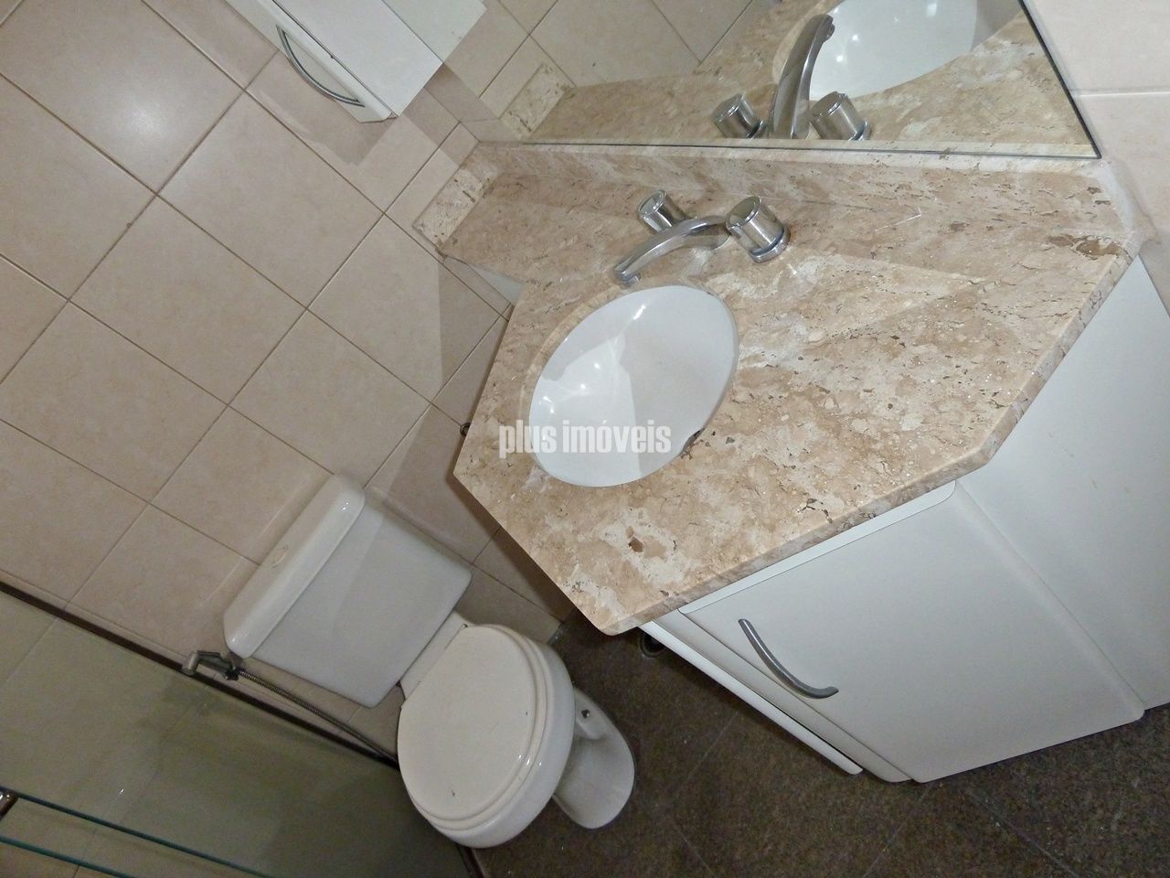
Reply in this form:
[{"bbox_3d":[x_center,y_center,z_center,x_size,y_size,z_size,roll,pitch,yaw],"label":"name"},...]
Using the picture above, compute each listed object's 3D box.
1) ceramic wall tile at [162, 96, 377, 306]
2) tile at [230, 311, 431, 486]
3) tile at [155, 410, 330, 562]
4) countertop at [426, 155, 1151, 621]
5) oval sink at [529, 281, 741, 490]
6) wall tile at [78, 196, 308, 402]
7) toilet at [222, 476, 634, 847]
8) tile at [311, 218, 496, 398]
[{"bbox_3d":[-0.595,-0.453,1.634,0.248,0.331,0.010,-52,32,-4],"label":"ceramic wall tile"},{"bbox_3d":[-0.529,-0.072,1.794,0.248,0.331,0.010,-52,32,-4],"label":"tile"},{"bbox_3d":[-0.682,0.125,1.779,0.248,0.331,0.010,-52,32,-4],"label":"tile"},{"bbox_3d":[-0.053,-0.179,1.174,0.504,0.099,1.364,-51,31,-2],"label":"countertop"},{"bbox_3d":[0.095,-0.033,1.048,0.288,0.144,0.407,-51,31,-2],"label":"oval sink"},{"bbox_3d":[-0.748,-0.256,1.619,0.248,0.331,0.010,-52,32,-4],"label":"wall tile"},{"bbox_3d":[-0.254,0.513,1.719,0.381,0.753,0.685,-52,32,-4],"label":"toilet"},{"bbox_3d":[-0.376,-0.270,1.810,0.248,0.331,0.010,-52,32,-4],"label":"tile"}]

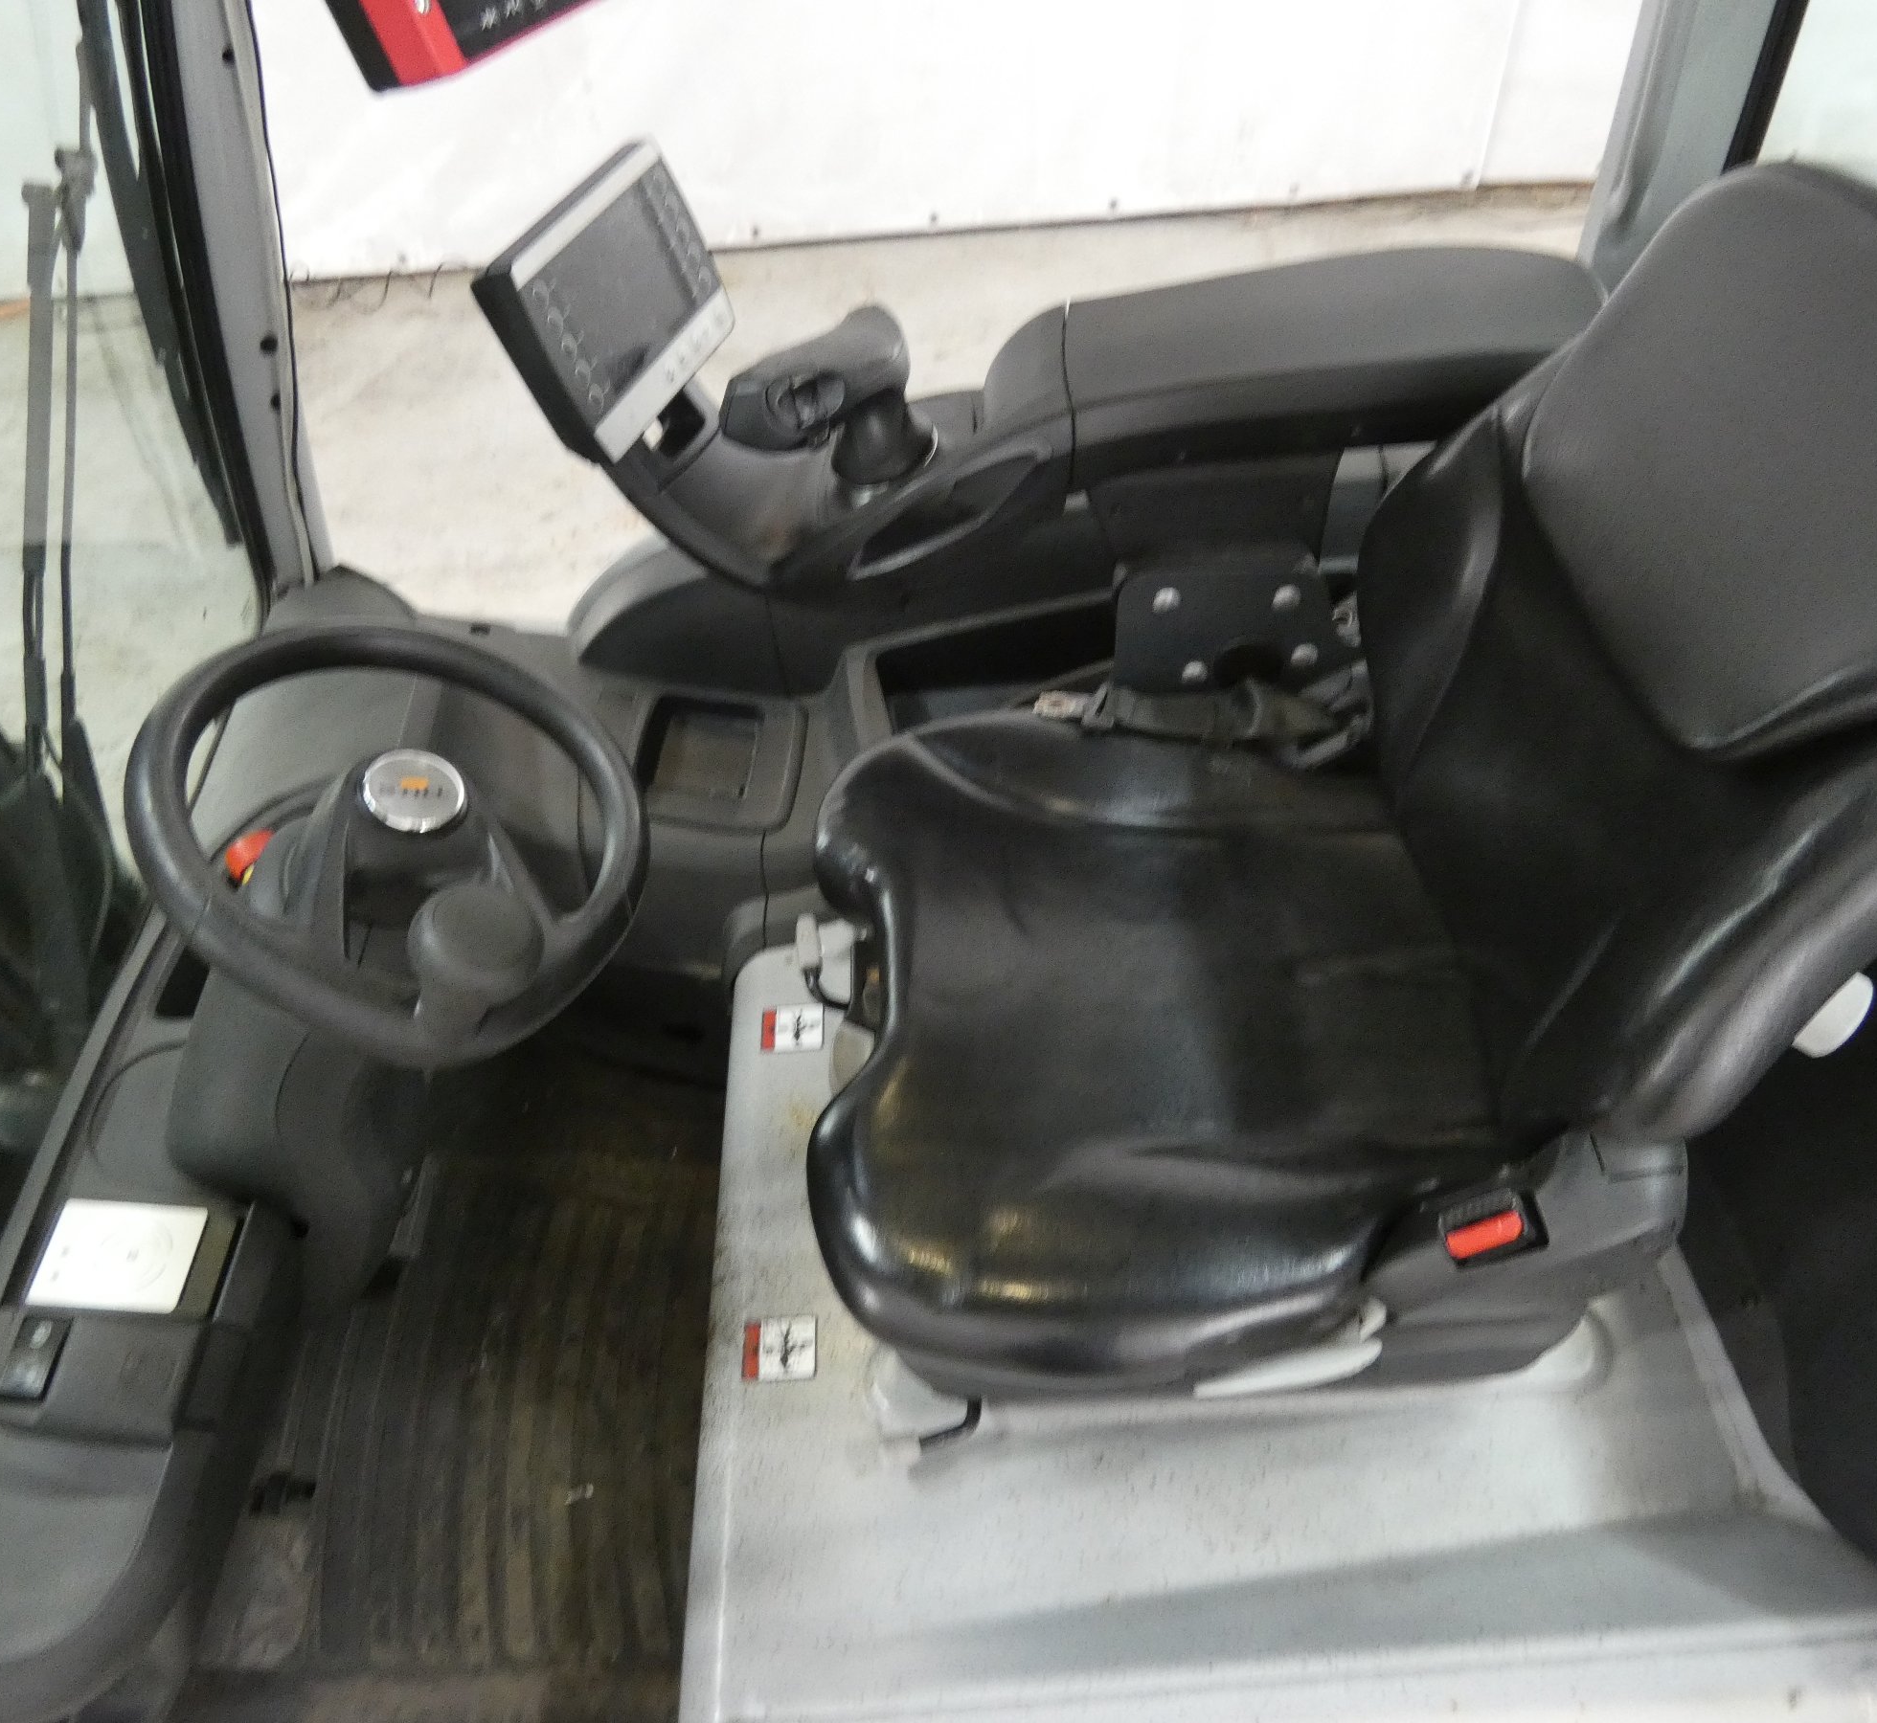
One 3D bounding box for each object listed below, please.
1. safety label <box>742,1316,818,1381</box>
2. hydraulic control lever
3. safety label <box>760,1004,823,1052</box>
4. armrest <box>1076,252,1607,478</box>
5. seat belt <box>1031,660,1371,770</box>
[{"bbox_3d":[-0.112,0.346,0.941,0.051,0.002,0.043,-4,48,0],"label":"safety label"},{"bbox_3d":[-0.074,-0.328,0.935,0.138,0.100,0.065,-4,48,0],"label":"hydraulic control lever"},{"bbox_3d":[-0.123,0.142,1.125,0.051,0.002,0.043,-4,48,0],"label":"safety label"},{"bbox_3d":[0.266,-0.346,0.925,0.365,0.080,0.120,-6,48,3],"label":"armrest"},{"bbox_3d":[0.194,-0.110,1.000,0.245,0.055,0.055,-2,48,-2],"label":"seat belt"}]

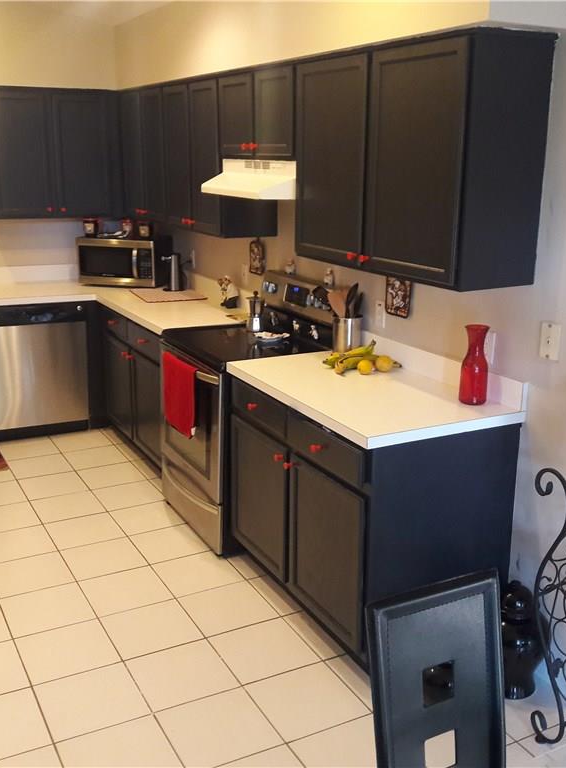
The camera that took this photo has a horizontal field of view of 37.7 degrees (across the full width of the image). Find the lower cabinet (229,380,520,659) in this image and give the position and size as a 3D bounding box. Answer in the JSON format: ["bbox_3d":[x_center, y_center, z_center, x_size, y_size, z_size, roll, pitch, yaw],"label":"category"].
[{"bbox_3d":[0.297,0.457,3.281,0.630,0.875,1.055,-7,17,-27],"label":"lower cabinet"}]

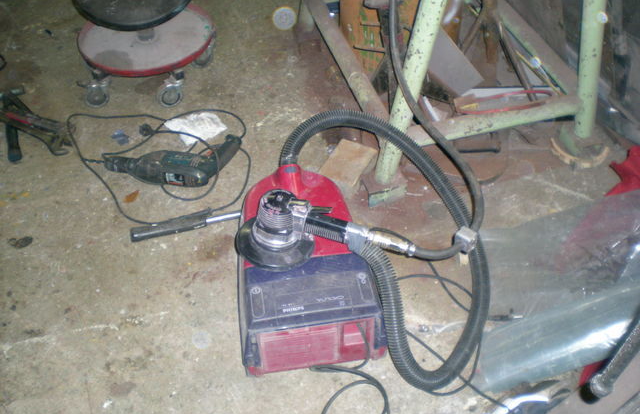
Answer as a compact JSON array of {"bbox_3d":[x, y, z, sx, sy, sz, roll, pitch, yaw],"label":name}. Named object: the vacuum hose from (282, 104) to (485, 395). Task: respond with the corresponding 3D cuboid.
[{"bbox_3d":[0.170,0.047,1.481,0.394,0.265,0.640,-11,48,-9],"label":"vacuum hose"}]

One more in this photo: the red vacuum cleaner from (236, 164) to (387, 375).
[{"bbox_3d":[-0.039,0.099,1.481,0.285,0.200,0.420,-7,47,-5],"label":"red vacuum cleaner"}]

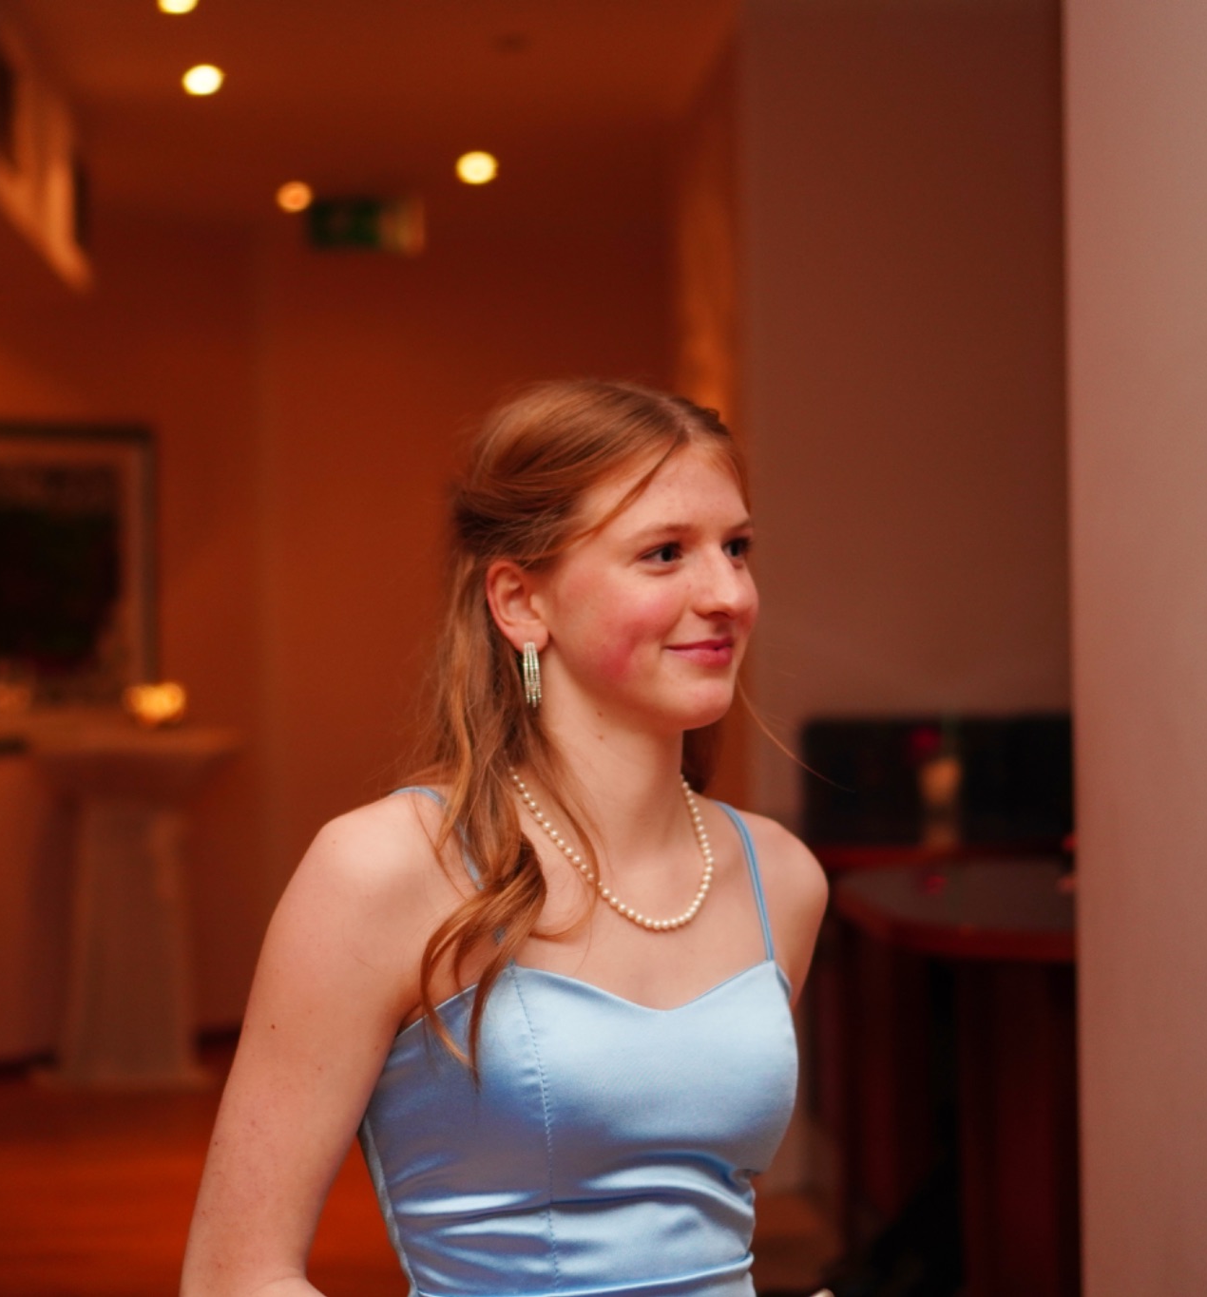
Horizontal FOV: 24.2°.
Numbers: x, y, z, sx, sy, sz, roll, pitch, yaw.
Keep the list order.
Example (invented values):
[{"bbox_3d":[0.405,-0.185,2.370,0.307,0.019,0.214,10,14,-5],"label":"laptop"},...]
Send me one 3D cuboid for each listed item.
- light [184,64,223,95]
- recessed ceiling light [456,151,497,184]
[{"bbox_3d":[-1.020,-1.451,7.169,0.100,0.040,0.100,-1,1,0],"label":"light"},{"bbox_3d":[-0.391,-1.489,8.711,0.100,0.040,0.100,-1,1,0],"label":"recessed ceiling light"}]

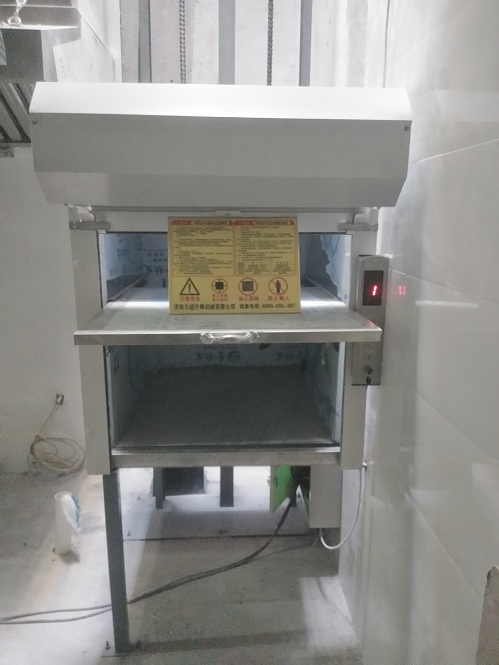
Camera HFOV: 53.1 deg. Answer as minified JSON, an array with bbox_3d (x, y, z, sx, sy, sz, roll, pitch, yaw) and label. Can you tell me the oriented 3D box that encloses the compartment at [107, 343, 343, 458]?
[{"bbox_3d":[-0.089,0.078,2.174,0.791,0.463,0.980,0,13,-2],"label":"compartment"}]

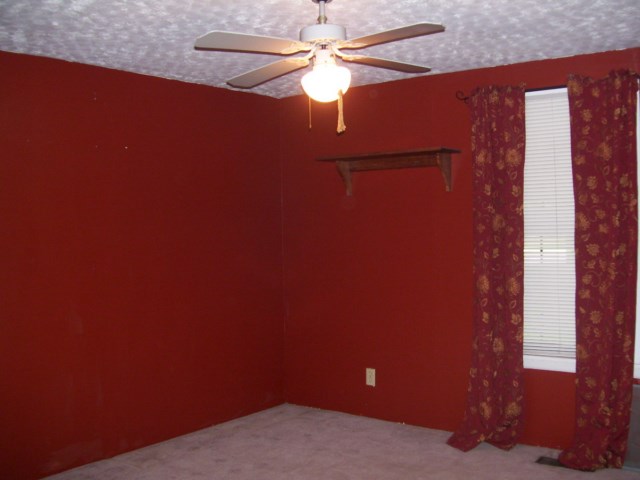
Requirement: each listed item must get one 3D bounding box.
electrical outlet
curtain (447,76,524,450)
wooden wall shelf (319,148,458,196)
[{"bbox_3d":[0.363,0.985,4.767,0.077,0.122,0.012,0,2,35],"label":"electrical outlet"},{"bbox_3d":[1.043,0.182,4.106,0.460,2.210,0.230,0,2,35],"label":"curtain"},{"bbox_3d":[0.452,-0.444,4.473,0.938,0.263,0.295,0,2,35],"label":"wooden wall shelf"}]

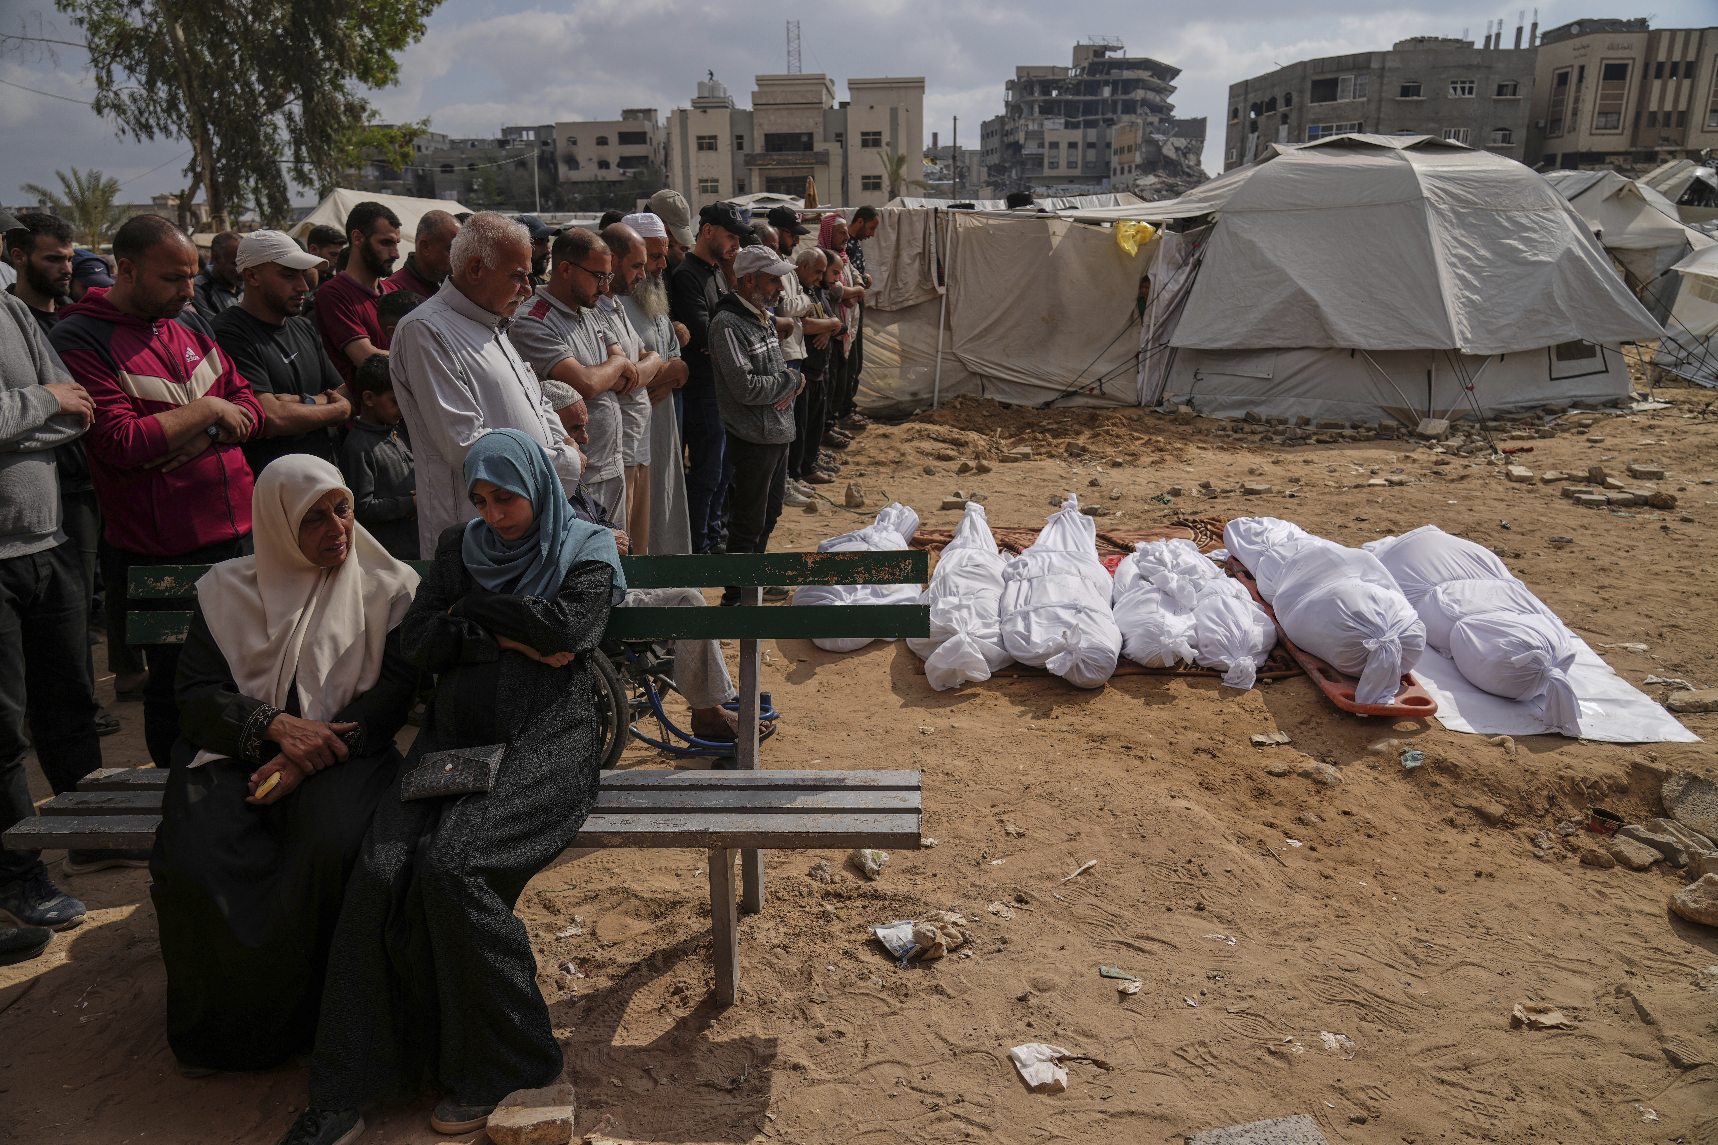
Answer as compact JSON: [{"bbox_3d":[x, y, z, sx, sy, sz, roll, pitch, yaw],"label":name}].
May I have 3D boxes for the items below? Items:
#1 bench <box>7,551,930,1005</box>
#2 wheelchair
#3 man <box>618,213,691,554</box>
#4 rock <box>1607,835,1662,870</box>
[{"bbox_3d":[-0.842,0.473,2.735,2.031,0.911,0.558,0,16,1],"label":"bench"},{"bbox_3d":[-0.787,0.201,3.580,1.050,0.920,0.630,2,17,8],"label":"wheelchair"},{"bbox_3d":[-0.868,-0.538,4.654,0.380,1.730,0.520,4,17,16],"label":"man"},{"bbox_3d":[2.144,0.775,3.177,0.145,0.065,0.090,8,19,26],"label":"rock"}]

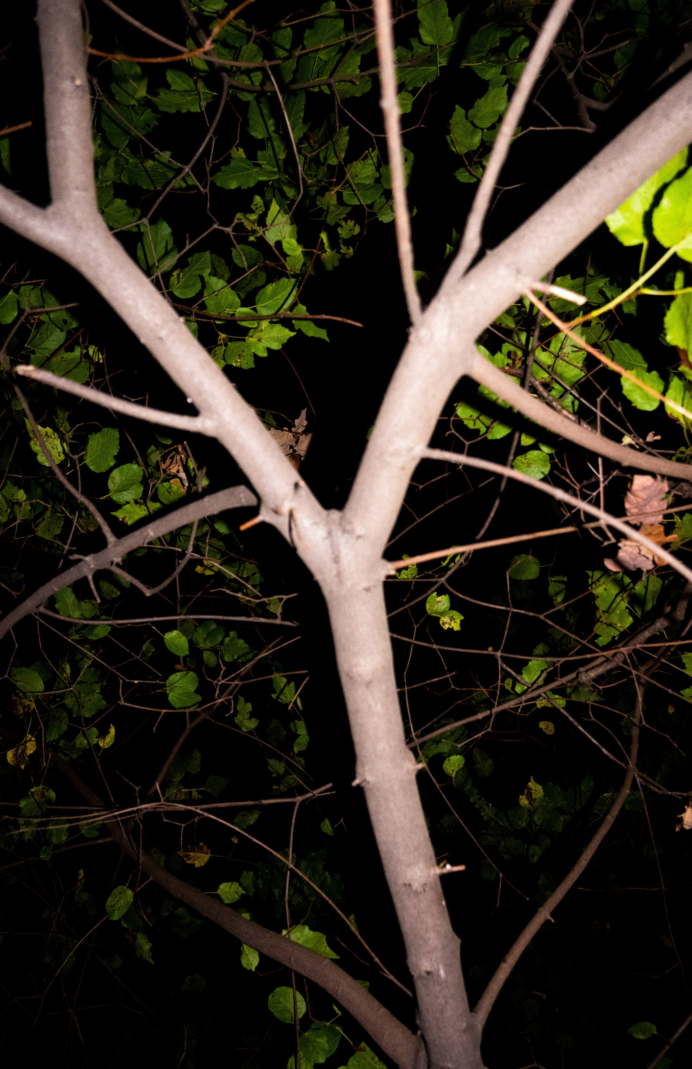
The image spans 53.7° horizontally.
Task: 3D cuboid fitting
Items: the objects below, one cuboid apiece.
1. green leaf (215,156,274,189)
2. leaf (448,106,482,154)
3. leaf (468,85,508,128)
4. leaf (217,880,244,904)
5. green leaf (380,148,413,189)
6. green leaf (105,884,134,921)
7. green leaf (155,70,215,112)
[{"bbox_3d":[-0.192,-0.689,1.300,0.118,0.071,0.030,-3,-21,-1],"label":"green leaf"},{"bbox_3d":[0.227,-0.770,1.300,0.064,0.095,0.022,-8,-14,-2],"label":"leaf"},{"bbox_3d":[0.313,-0.939,1.500,0.076,0.111,0.022,41,20,-3],"label":"leaf"},{"bbox_3d":[-0.270,0.838,1.600,0.067,0.017,0.057,0,53,-9],"label":"leaf"},{"bbox_3d":[0.118,-0.858,1.600,0.079,0.102,0.023,24,14,-2],"label":"green leaf"},{"bbox_3d":[-0.432,0.702,1.300,0.049,0.071,0.018,30,-15,9],"label":"green leaf"},{"bbox_3d":[-0.306,-0.844,1.300,0.113,0.087,0.030,5,-17,2],"label":"green leaf"}]

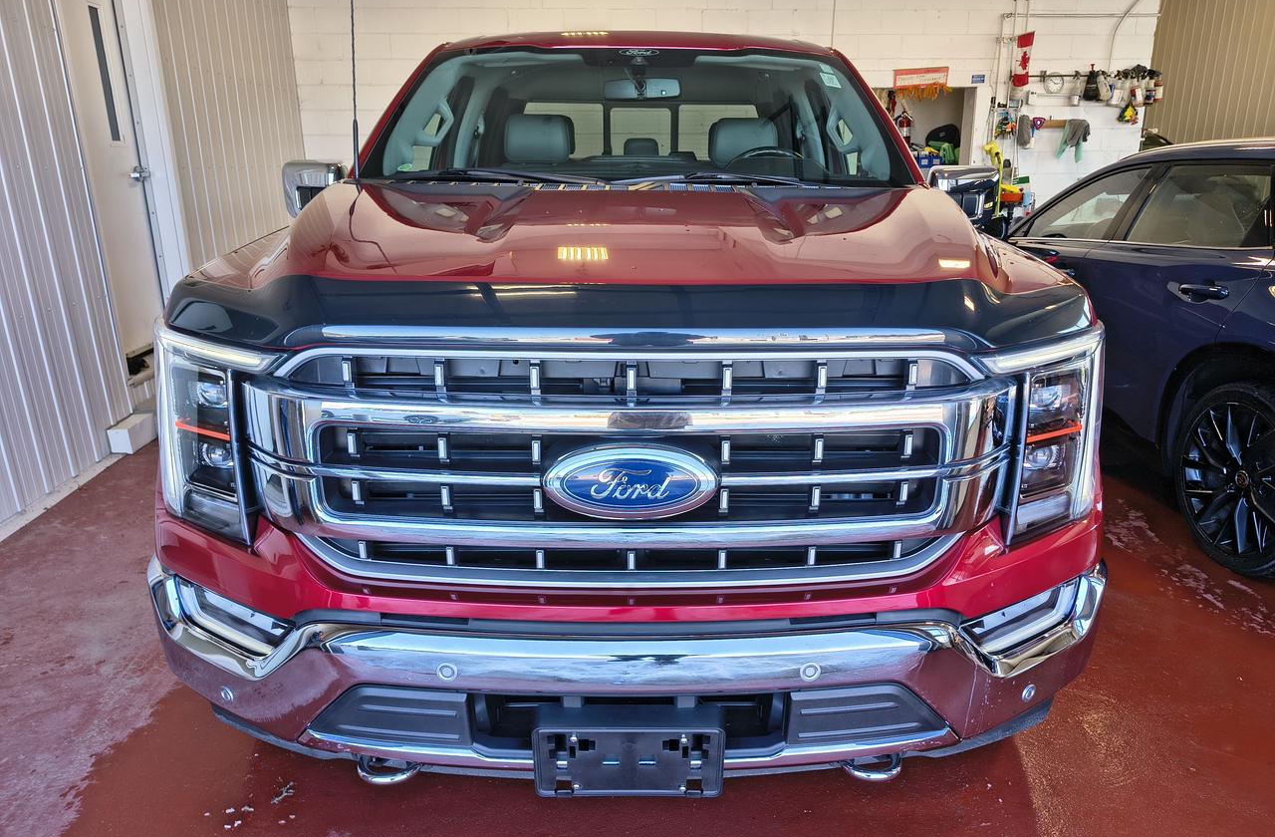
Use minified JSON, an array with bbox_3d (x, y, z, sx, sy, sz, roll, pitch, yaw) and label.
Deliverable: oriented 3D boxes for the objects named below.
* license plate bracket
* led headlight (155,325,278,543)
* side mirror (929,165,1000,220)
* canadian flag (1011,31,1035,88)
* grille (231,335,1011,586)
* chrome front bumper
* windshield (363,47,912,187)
[{"bbox_3d":[-0.013,0.595,1.580,0.335,0.155,0.090,0,16,0],"label":"license plate bracket"},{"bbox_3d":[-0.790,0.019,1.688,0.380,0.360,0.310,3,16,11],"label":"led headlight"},{"bbox_3d":[1.105,-0.765,3.036,0.260,0.200,0.170,0,16,0],"label":"side mirror"},{"bbox_3d":[3.470,-3.205,7.928,0.170,0.470,0.070,-1,16,-3],"label":"canadian flag"},{"bbox_3d":[-0.012,0.072,1.537,1.380,0.430,0.190,0,16,0],"label":"grille"},{"bbox_3d":[-0.013,0.455,1.743,1.970,0.330,0.430,0,16,0],"label":"chrome front bumper"},{"bbox_3d":[0.000,-0.986,2.870,1.670,0.130,0.930,0,49,0],"label":"windshield"}]

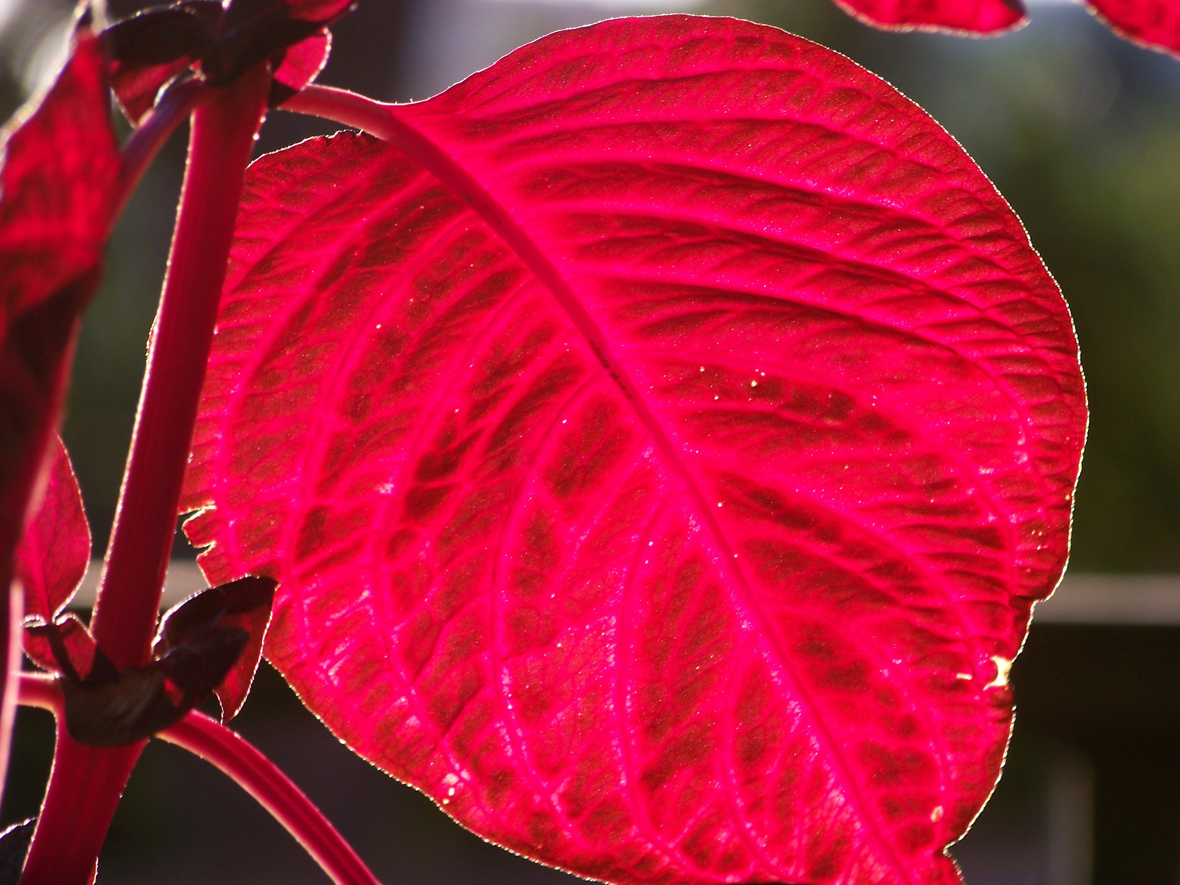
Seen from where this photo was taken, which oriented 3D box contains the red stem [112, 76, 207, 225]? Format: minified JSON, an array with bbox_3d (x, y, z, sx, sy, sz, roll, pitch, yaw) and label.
[{"bbox_3d":[-0.032,-0.022,0.998,0.002,0.013,0.002,32,-20,0],"label":"red stem"}]

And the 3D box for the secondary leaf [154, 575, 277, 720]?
[{"bbox_3d":[-0.028,0.015,1.000,0.009,0.011,0.006,0,6,0],"label":"secondary leaf"}]

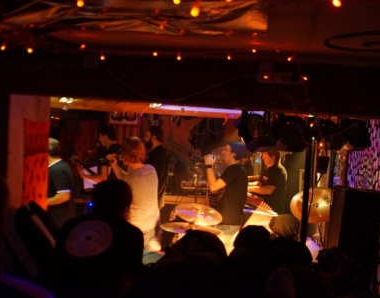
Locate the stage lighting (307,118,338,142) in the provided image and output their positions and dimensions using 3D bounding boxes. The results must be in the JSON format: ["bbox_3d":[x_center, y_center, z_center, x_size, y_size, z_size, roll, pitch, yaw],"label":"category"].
[{"bbox_3d":[1.048,-0.145,4.100,0.220,0.230,0.250,1,-23,-22],"label":"stage lighting"}]

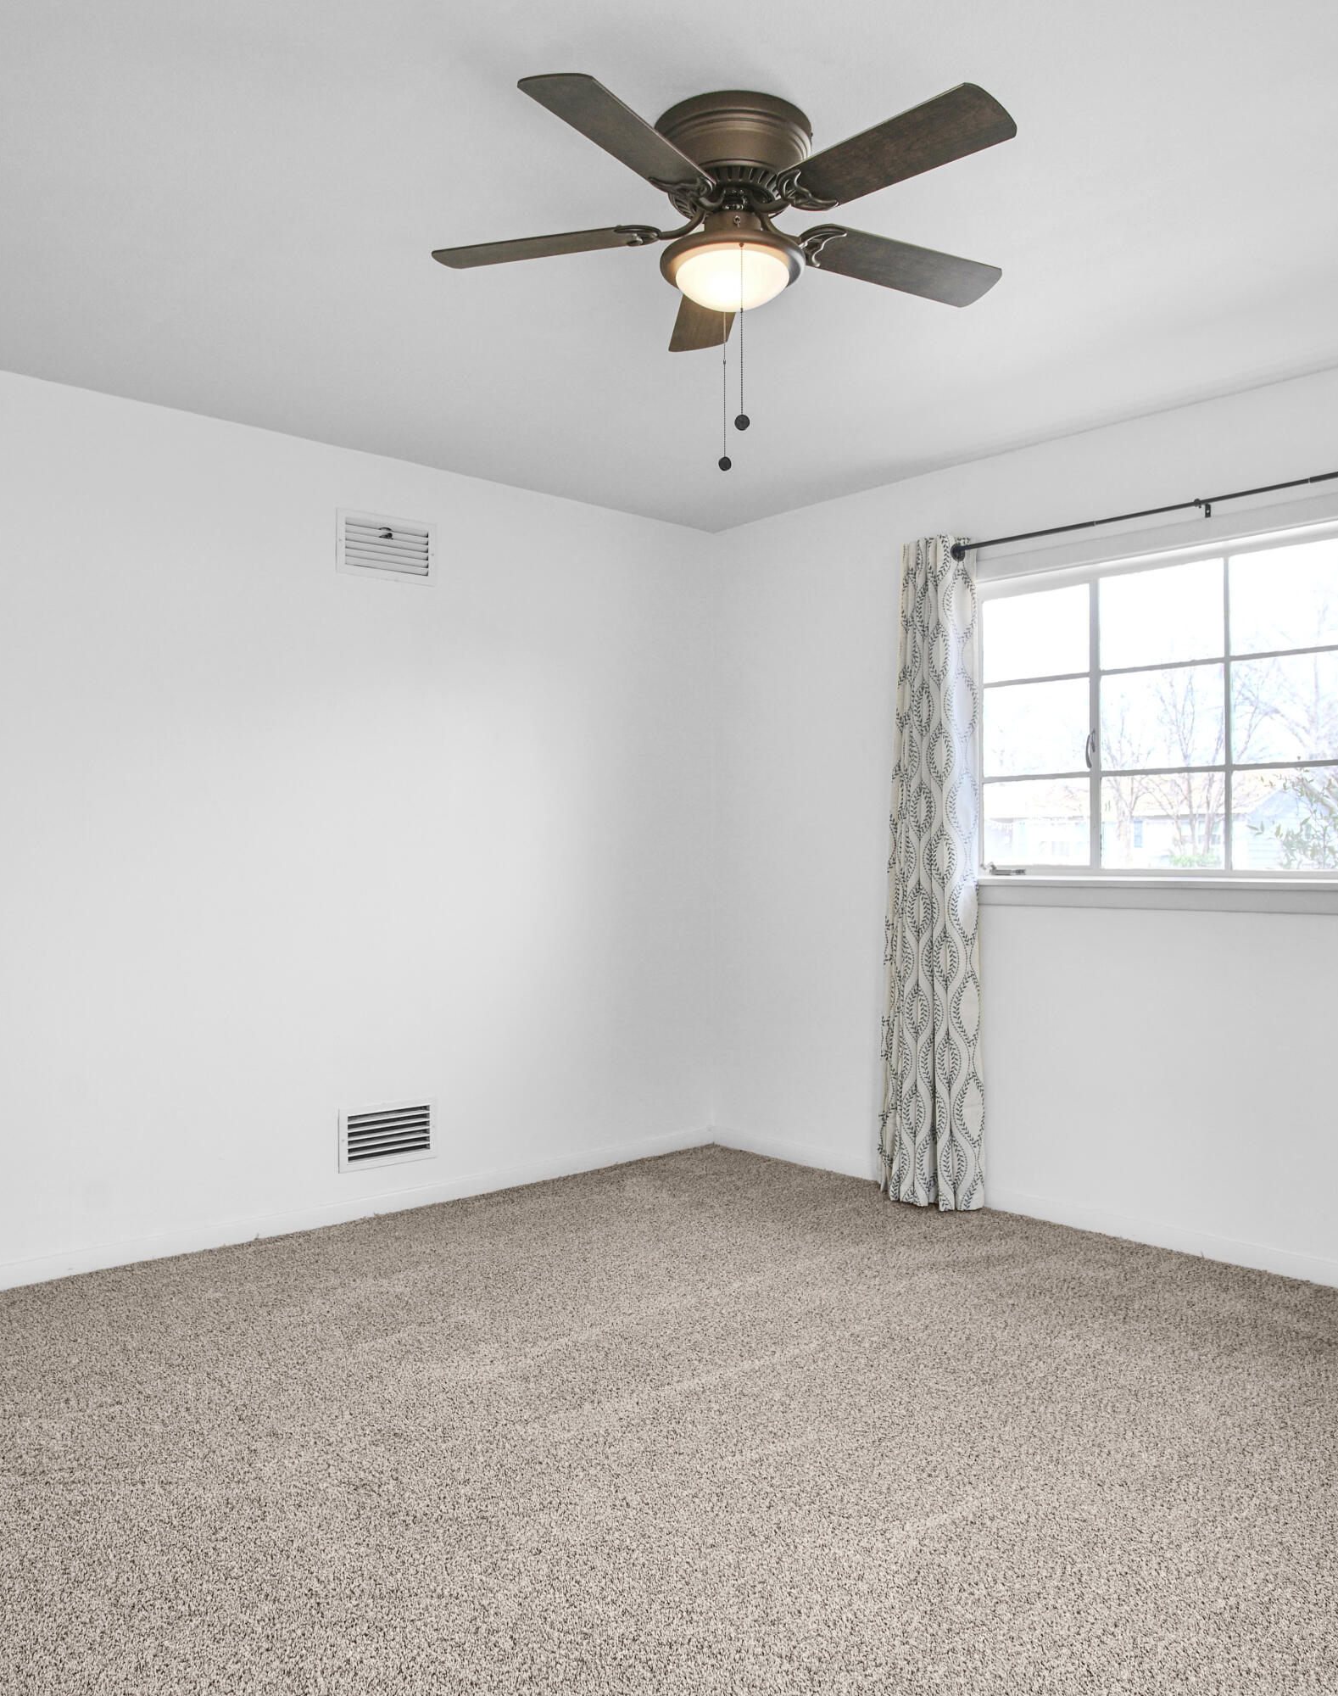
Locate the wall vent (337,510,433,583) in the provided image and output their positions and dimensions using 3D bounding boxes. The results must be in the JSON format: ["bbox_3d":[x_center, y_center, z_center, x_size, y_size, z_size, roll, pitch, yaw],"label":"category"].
[{"bbox_3d":[-0.905,-0.971,3.881,0.344,0.203,0.020,0,0,-39],"label":"wall vent"}]

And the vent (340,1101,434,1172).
[{"bbox_3d":[-0.899,0.927,3.875,0.340,0.199,0.020,0,0,-39],"label":"vent"}]

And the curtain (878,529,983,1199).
[{"bbox_3d":[0.862,0.083,3.976,0.130,2.190,0.340,0,0,-45],"label":"curtain"}]

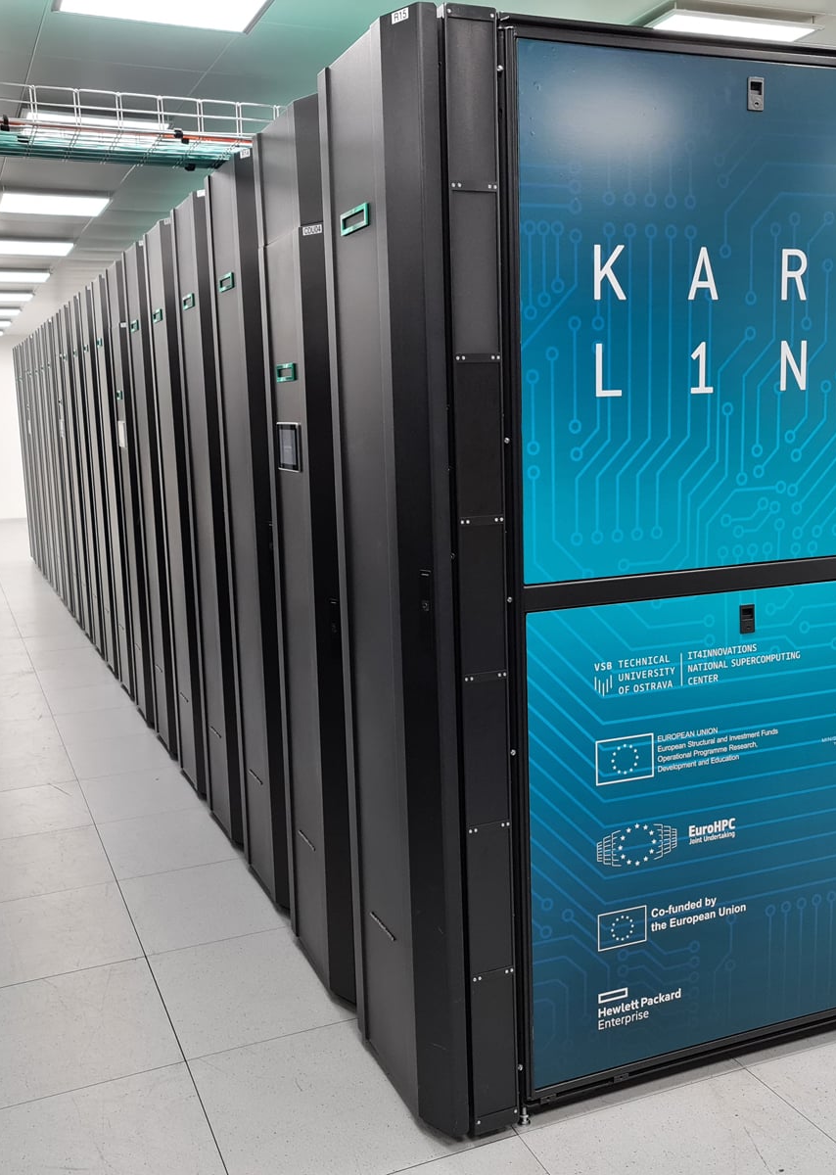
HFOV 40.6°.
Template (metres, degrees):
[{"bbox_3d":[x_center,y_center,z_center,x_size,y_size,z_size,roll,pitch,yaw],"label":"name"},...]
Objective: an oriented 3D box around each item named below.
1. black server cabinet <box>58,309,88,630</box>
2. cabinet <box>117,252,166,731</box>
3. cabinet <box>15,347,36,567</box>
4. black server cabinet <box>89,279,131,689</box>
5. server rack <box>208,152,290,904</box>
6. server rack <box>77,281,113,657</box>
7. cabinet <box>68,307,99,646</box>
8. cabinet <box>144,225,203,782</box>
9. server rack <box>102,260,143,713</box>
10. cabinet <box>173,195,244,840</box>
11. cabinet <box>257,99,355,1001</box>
[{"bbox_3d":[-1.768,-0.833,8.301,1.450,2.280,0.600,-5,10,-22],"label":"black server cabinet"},{"bbox_3d":[-0.589,-0.441,5.501,1.450,2.295,0.600,-5,10,-22],"label":"cabinet"},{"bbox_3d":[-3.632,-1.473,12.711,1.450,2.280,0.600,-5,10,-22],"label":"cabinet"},{"bbox_3d":[-1.050,-0.602,6.597,1.450,2.295,0.600,-5,10,-22],"label":"black server cabinet"},{"bbox_3d":[0.103,-0.200,3.857,1.450,2.295,0.600,-5,10,-22],"label":"server rack"},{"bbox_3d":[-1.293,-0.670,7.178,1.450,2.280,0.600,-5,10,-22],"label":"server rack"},{"bbox_3d":[-1.512,-0.763,7.693,1.450,2.295,0.600,-5,10,-22],"label":"cabinet"},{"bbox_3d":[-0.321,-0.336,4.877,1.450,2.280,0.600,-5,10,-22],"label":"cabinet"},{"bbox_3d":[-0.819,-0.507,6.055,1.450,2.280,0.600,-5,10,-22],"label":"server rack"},{"bbox_3d":[-0.035,-0.290,4.455,1.660,2.280,0.600,-6,10,-22],"label":"cabinet"},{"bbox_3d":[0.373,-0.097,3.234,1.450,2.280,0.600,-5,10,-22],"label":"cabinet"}]

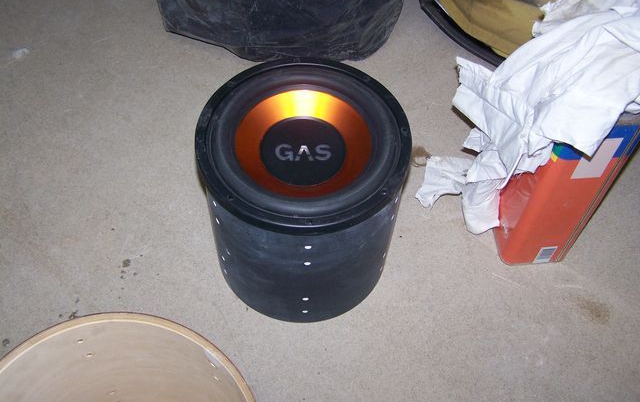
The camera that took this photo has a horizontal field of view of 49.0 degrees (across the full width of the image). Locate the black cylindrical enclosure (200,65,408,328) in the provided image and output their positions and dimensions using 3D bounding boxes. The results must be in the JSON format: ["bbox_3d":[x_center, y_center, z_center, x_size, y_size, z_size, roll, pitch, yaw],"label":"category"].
[{"bbox_3d":[-0.022,-0.007,0.979,0.265,0.269,0.265,1,56,-2],"label":"black cylindrical enclosure"}]

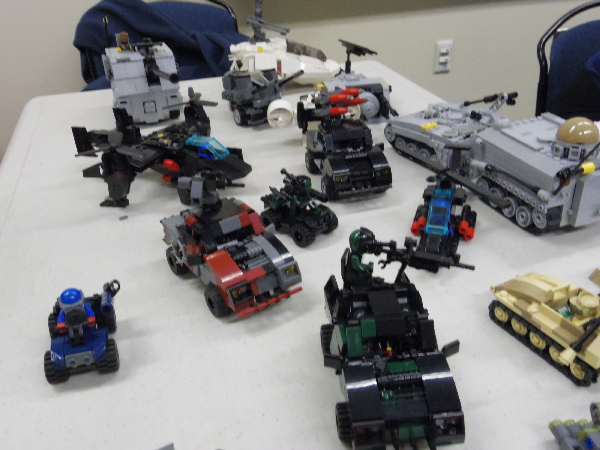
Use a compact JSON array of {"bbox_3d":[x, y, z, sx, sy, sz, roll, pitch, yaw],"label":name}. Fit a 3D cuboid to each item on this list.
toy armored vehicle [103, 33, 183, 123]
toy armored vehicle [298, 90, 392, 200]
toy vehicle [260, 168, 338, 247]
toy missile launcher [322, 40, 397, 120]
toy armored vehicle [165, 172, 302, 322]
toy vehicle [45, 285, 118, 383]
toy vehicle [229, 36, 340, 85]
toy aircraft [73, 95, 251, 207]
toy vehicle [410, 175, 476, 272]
[{"bbox_3d":[-0.206,-0.195,0.724,0.090,0.095,0.112,-10,32,-13],"label":"toy armored vehicle"},{"bbox_3d":[0.042,-0.081,0.536,0.065,0.080,0.102,-10,32,-13],"label":"toy armored vehicle"},{"bbox_3d":[-0.002,-0.017,0.465,0.041,0.047,0.061,-25,38,-33],"label":"toy vehicle"},{"bbox_3d":[0.070,-0.179,0.692,0.084,0.085,0.080,-10,32,-13],"label":"toy missile launcher"},{"bbox_3d":[-0.050,0.010,0.399,0.060,0.072,0.097,-22,37,-29],"label":"toy armored vehicle"},{"bbox_3d":[-0.141,0.062,0.345,0.043,0.045,0.060,-8,32,-9],"label":"toy vehicle"},{"bbox_3d":[-0.027,-0.246,0.832,0.161,0.061,0.086,-9,32,-11],"label":"toy vehicle"},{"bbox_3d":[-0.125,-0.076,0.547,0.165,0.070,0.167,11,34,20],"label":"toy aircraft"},{"bbox_3d":[0.115,-0.007,0.459,0.050,0.030,0.100,5,32,11],"label":"toy vehicle"}]

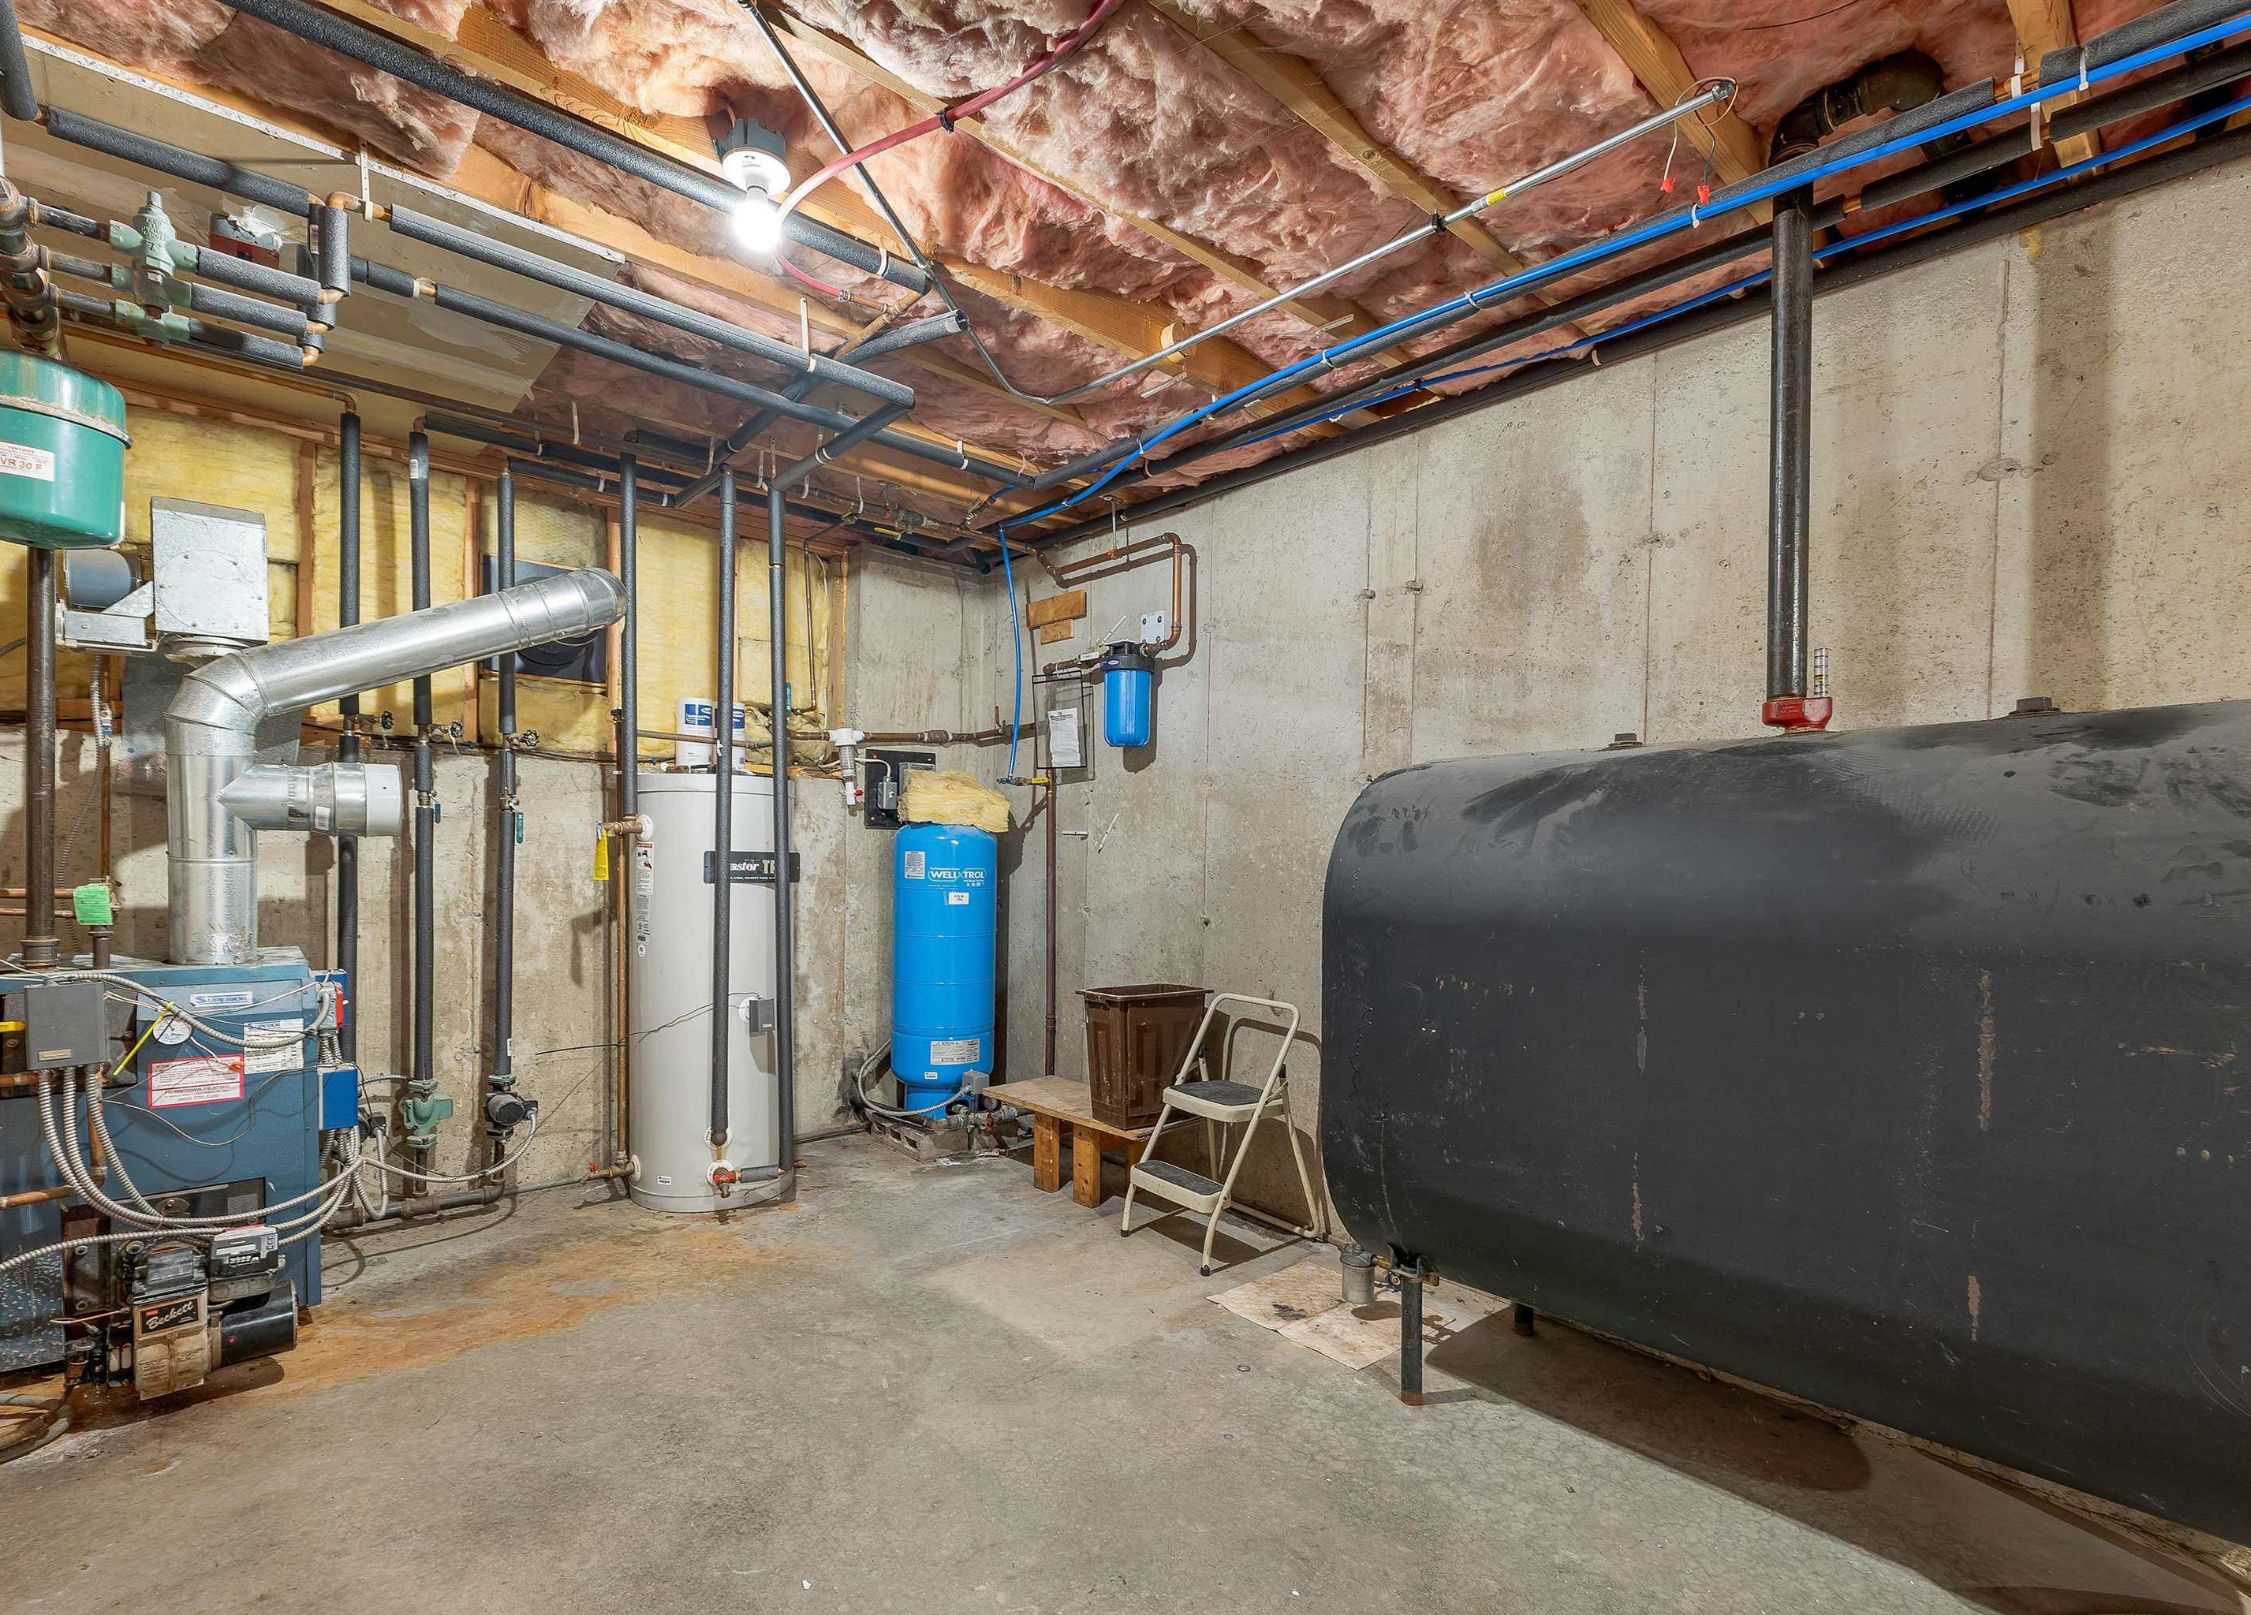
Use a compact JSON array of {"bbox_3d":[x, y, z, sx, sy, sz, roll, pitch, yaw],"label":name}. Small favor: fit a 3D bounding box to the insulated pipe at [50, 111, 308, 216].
[{"bbox_3d":[-1.707,-1.174,1.841,0.360,0.045,0.045,1,-1,-41],"label":"insulated pipe"}]

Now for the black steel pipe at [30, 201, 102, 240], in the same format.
[{"bbox_3d":[-1.696,-0.942,1.620,0.088,0.034,0.034,1,-1,-42],"label":"black steel pipe"}]

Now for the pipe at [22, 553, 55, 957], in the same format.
[{"bbox_3d":[-2.364,-0.109,2.200,0.044,0.930,0.044,1,-1,-42],"label":"pipe"}]

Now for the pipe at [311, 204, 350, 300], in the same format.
[{"bbox_3d":[-1.450,-1.020,1.850,0.047,0.165,0.047,1,-1,-42],"label":"pipe"}]

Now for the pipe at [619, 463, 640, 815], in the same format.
[{"bbox_3d":[-1.522,-0.517,3.100,0.042,1.120,0.042,1,-1,-42],"label":"pipe"}]

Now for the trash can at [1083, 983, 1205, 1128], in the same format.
[{"bbox_3d":[0.058,0.778,3.200,0.370,0.390,0.220,1,-1,-42],"label":"trash can"}]

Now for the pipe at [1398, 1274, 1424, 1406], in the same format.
[{"bbox_3d":[0.580,1.079,2.050,0.044,0.272,0.044,0,-1,45],"label":"pipe"}]

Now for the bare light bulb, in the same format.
[{"bbox_3d":[-0.604,-0.959,1.660,0.068,0.098,0.068,1,-1,-17],"label":"bare light bulb"}]

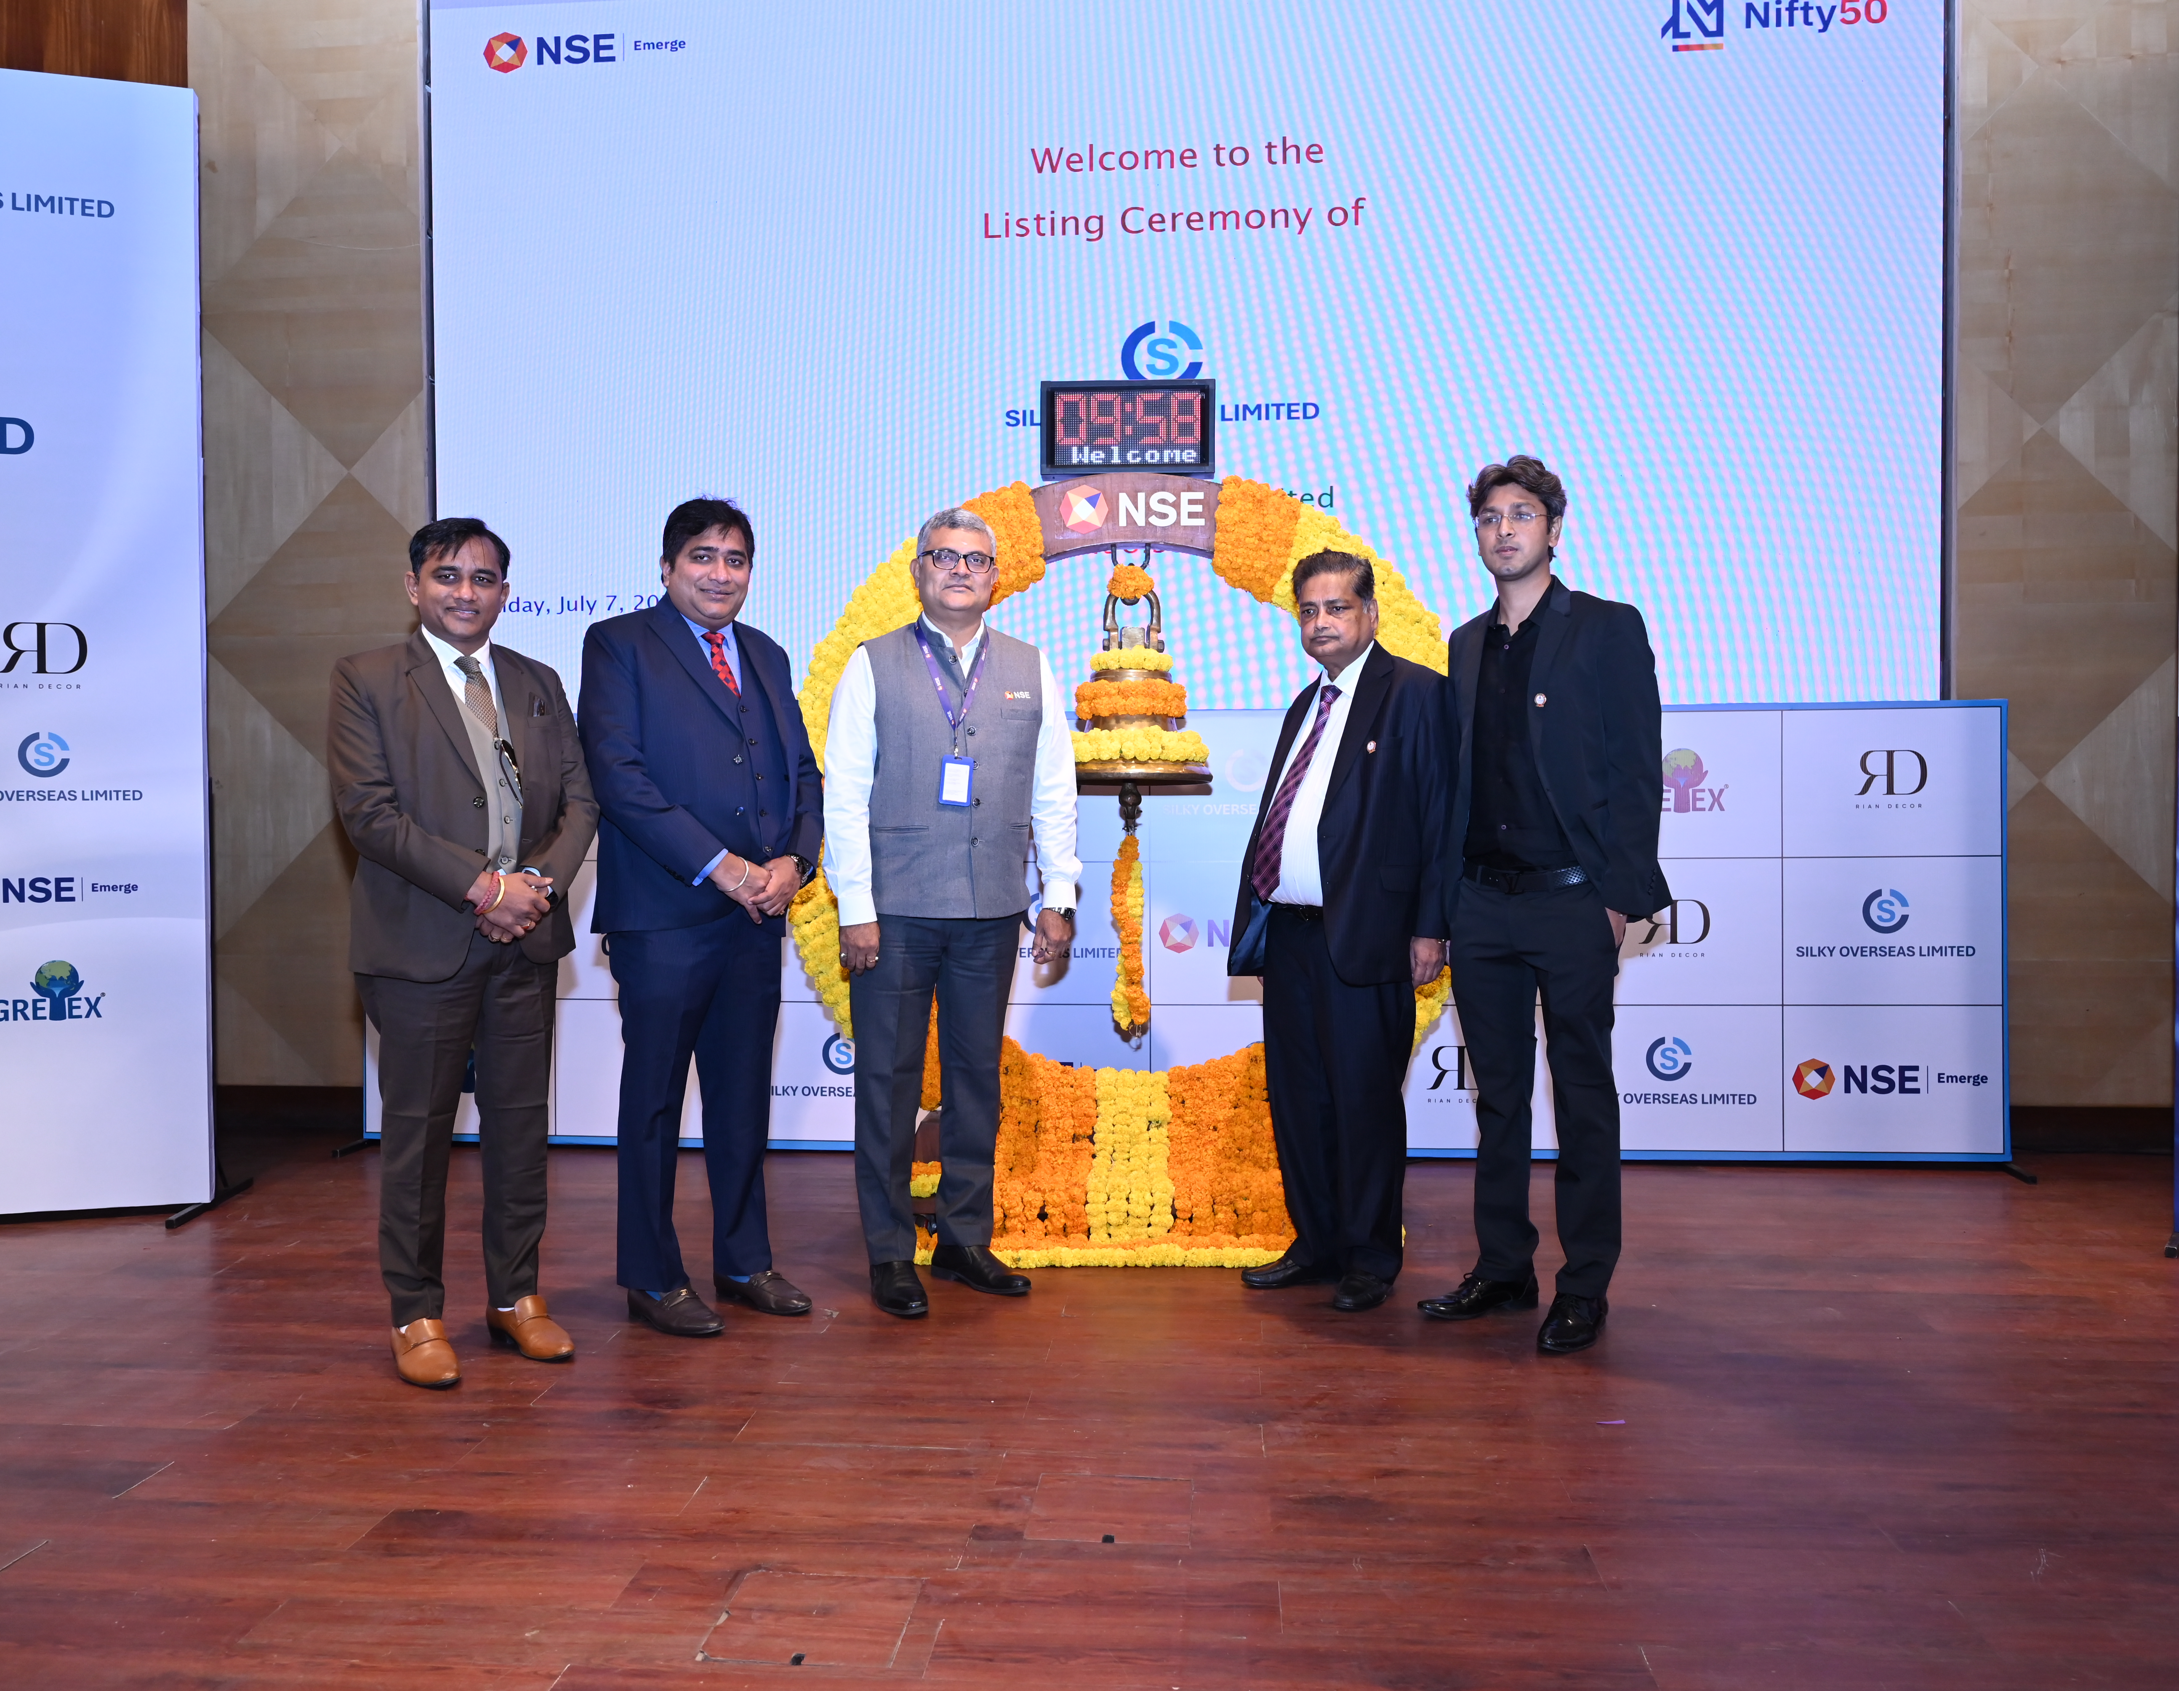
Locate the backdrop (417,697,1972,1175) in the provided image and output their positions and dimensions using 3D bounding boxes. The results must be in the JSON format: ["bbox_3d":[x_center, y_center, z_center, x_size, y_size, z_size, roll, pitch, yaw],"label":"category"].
[{"bbox_3d":[0.196,0.270,5.330,5.180,1.390,0.060,0,1,5],"label":"backdrop"}]

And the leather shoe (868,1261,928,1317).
[{"bbox_3d":[-0.418,0.950,3.689,0.102,0.105,0.280,-1,2,-23],"label":"leather shoe"}]

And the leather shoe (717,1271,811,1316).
[{"bbox_3d":[-0.711,0.955,3.676,0.280,0.100,0.102,1,2,34],"label":"leather shoe"}]

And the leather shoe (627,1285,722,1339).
[{"bbox_3d":[-0.868,0.966,3.565,0.290,0.105,0.107,1,1,37],"label":"leather shoe"}]

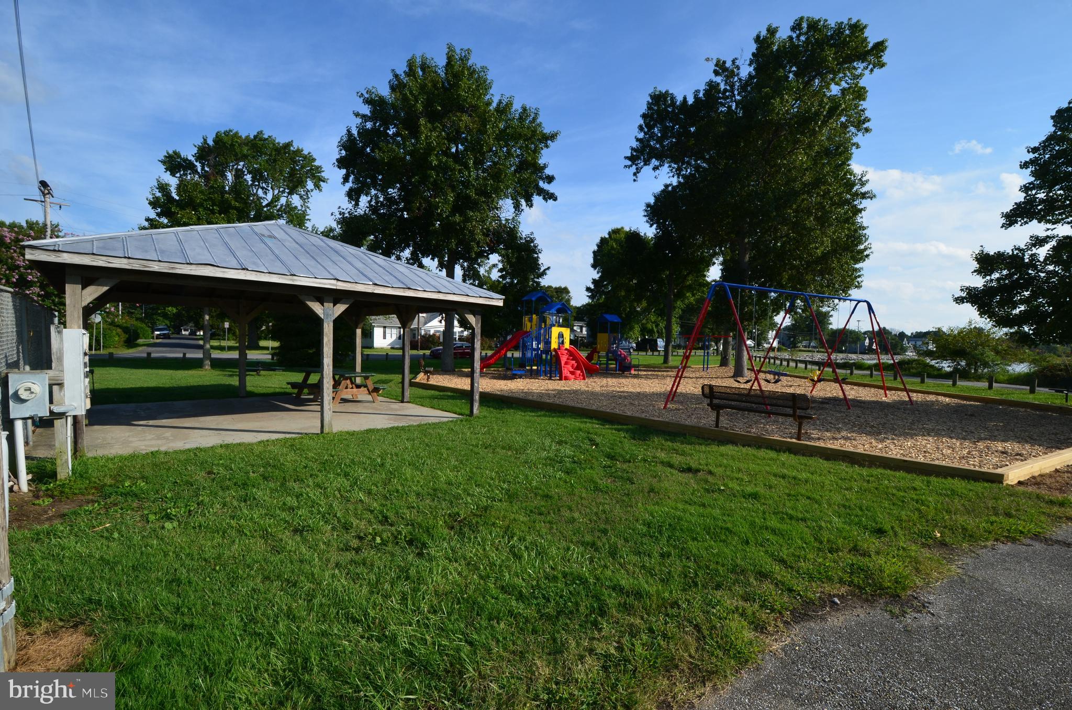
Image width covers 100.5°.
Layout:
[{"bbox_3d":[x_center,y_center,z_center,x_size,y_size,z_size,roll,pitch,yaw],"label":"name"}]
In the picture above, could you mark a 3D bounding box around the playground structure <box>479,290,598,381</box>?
[{"bbox_3d":[0.576,-0.972,19.578,5.000,3.850,3.800,0,2,-30],"label":"playground structure"}]

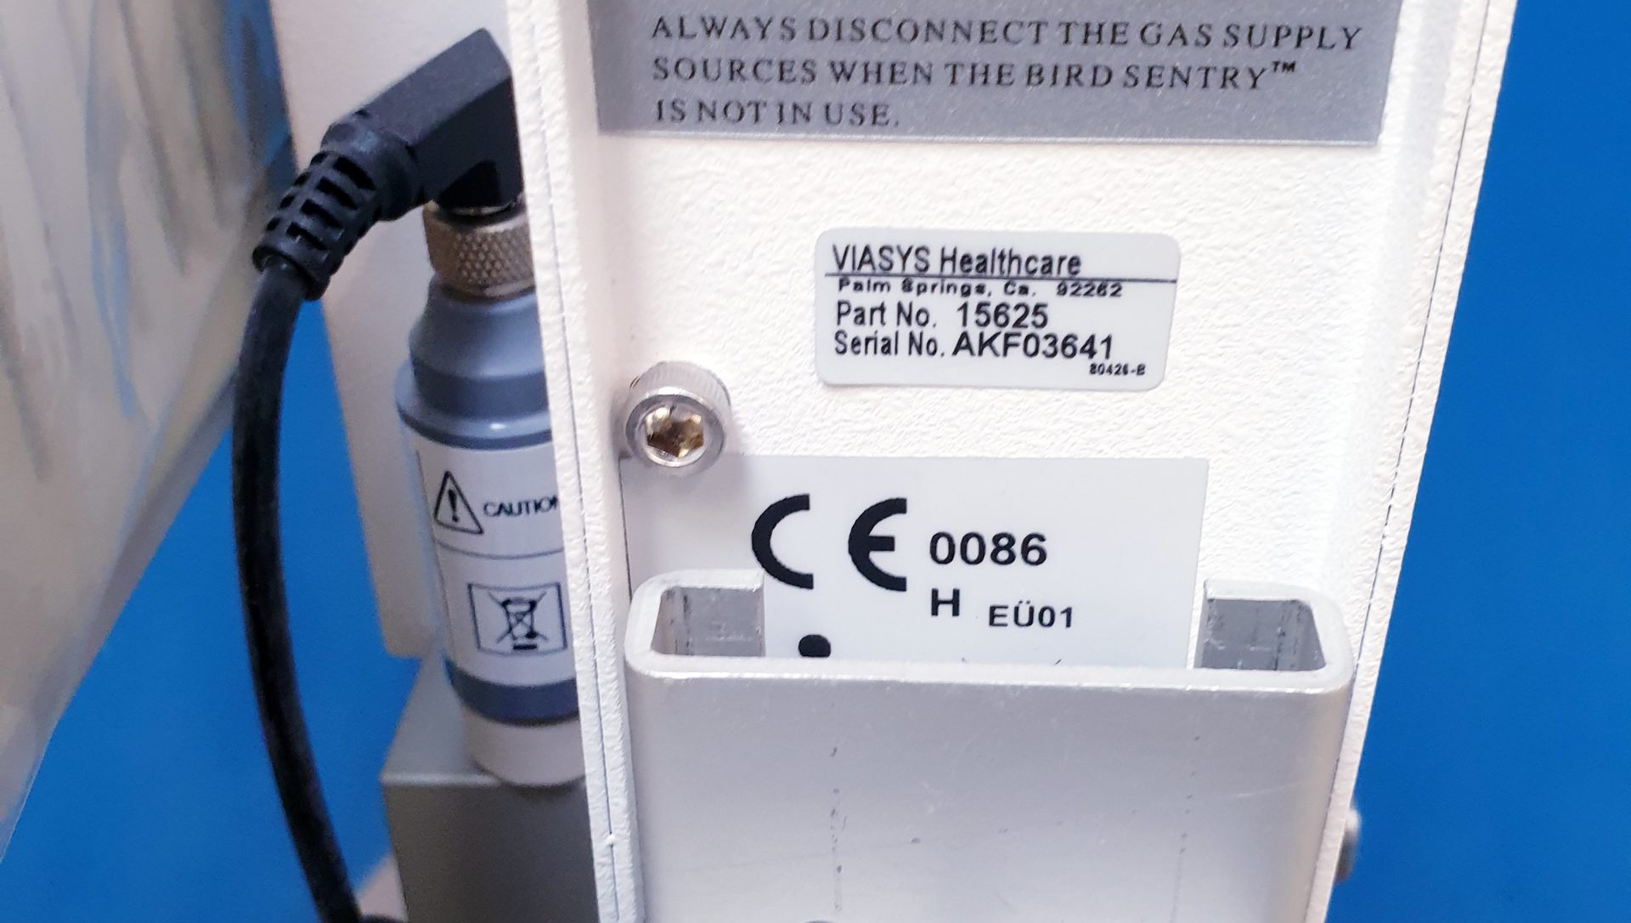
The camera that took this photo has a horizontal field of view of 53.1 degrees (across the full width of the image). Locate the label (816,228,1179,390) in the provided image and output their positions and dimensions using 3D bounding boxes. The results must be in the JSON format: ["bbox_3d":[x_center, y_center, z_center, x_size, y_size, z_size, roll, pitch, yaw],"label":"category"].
[{"bbox_3d":[0.016,-0.013,0.147,0.032,0.015,0.001,1,30,3],"label":"label"}]

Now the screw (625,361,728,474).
[{"bbox_3d":[-0.013,-0.004,0.150,0.009,0.009,0.005,1,30,3],"label":"screw"}]

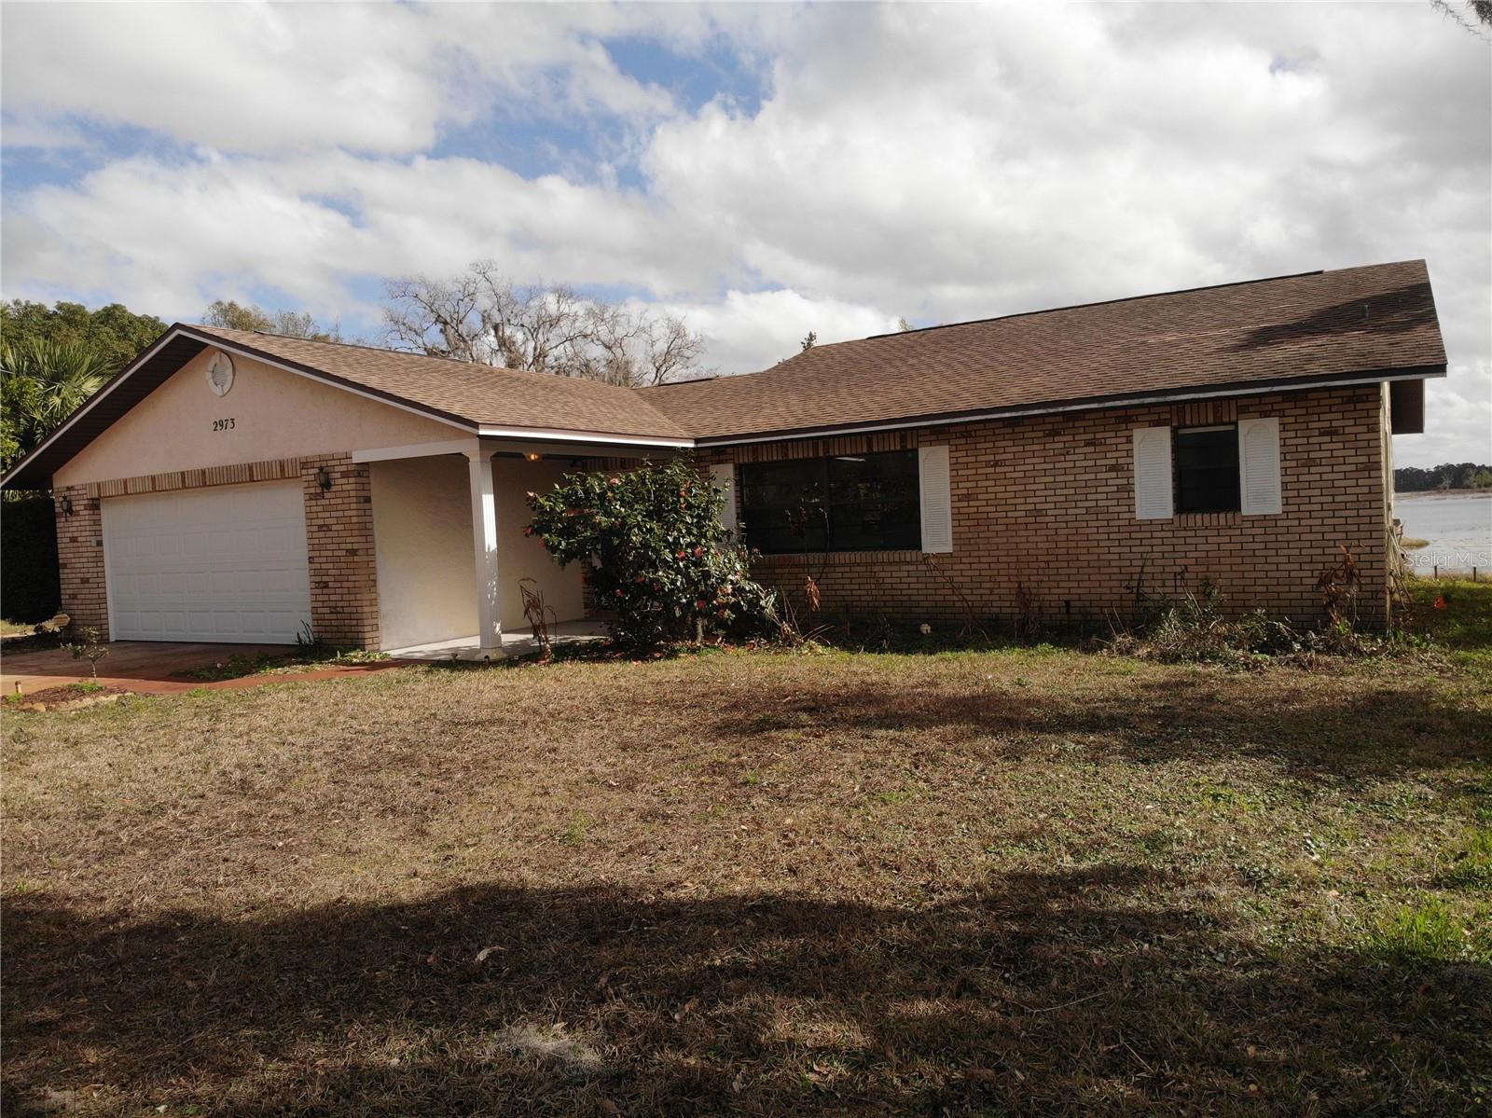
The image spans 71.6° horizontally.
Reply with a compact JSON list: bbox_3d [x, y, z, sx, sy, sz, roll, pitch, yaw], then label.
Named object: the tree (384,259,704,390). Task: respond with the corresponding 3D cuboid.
[{"bbox_3d":[-8.200,-5.600,43.000,13.000,13.400,11.500,-3,2,-10],"label":"tree"}]

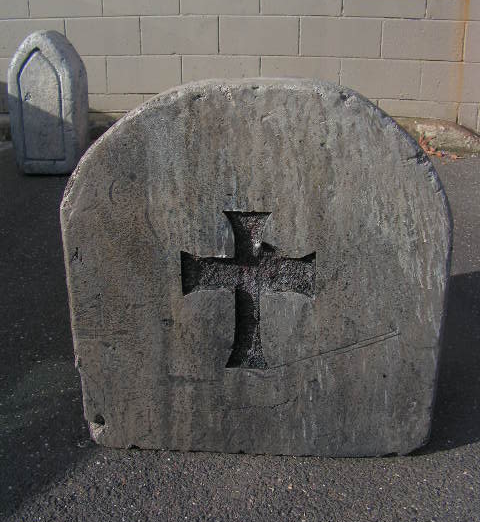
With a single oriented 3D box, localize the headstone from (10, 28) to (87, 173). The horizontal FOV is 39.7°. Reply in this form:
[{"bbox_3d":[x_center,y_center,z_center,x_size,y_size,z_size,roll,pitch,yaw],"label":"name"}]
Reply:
[{"bbox_3d":[-0.808,-0.676,2.807,0.281,0.589,0.187,3,20,7],"label":"headstone"}]

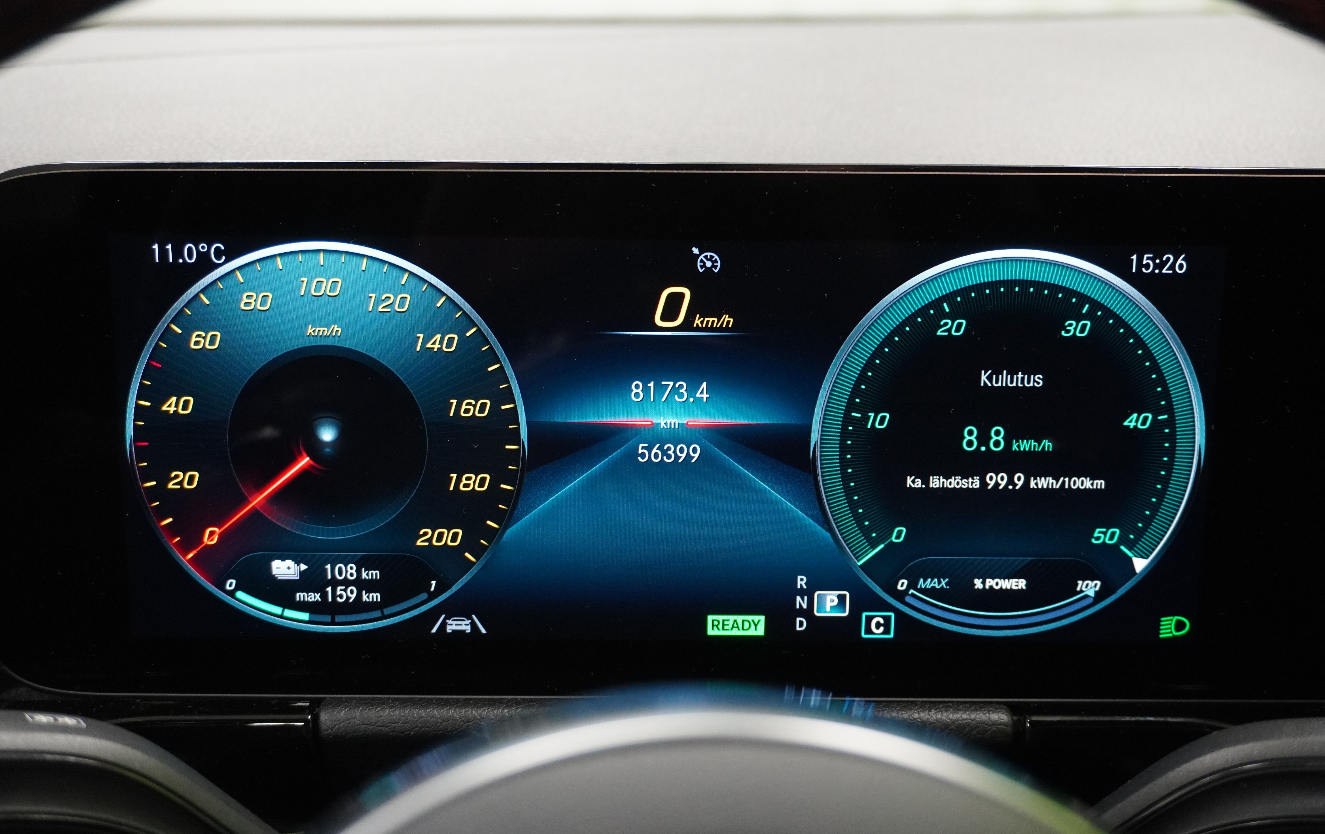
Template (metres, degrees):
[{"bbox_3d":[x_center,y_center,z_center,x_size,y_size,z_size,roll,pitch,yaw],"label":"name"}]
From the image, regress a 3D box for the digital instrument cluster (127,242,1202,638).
[{"bbox_3d":[0.001,0.005,0.335,0.243,0.091,0.018,1,9,-1],"label":"digital instrument cluster"}]

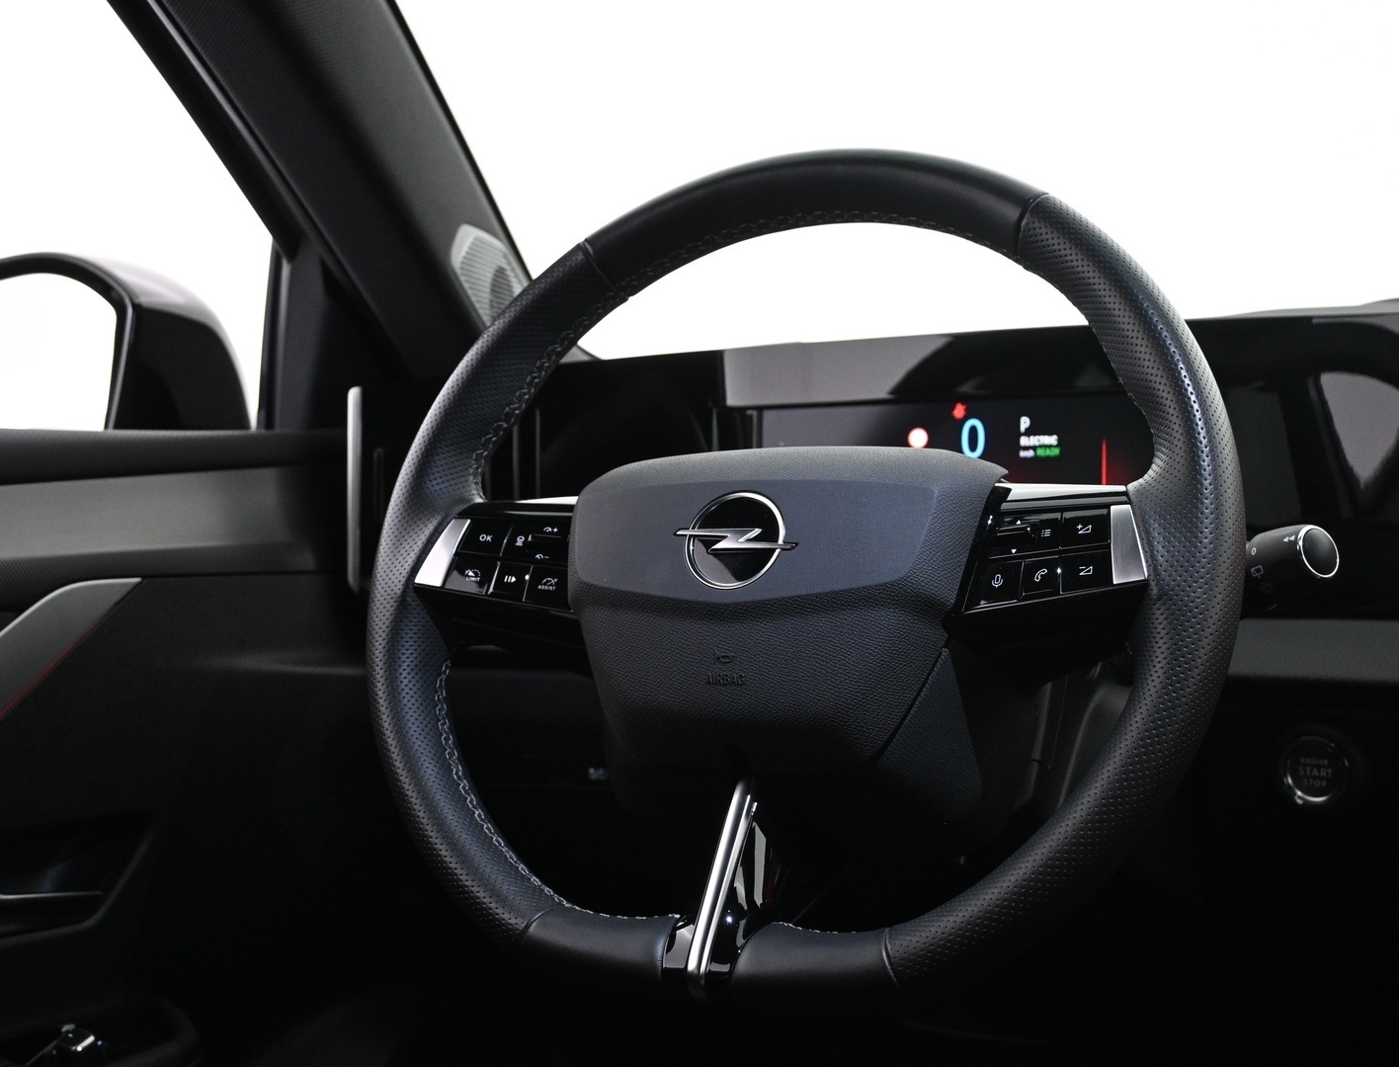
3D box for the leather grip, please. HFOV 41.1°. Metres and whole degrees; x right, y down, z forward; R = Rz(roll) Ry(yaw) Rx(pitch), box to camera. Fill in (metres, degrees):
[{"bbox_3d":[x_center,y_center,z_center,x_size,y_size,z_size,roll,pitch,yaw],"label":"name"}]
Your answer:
[{"bbox_3d":[0.034,0.010,0.758,0.370,0.359,0.095,-1,-21,25],"label":"leather grip"}]

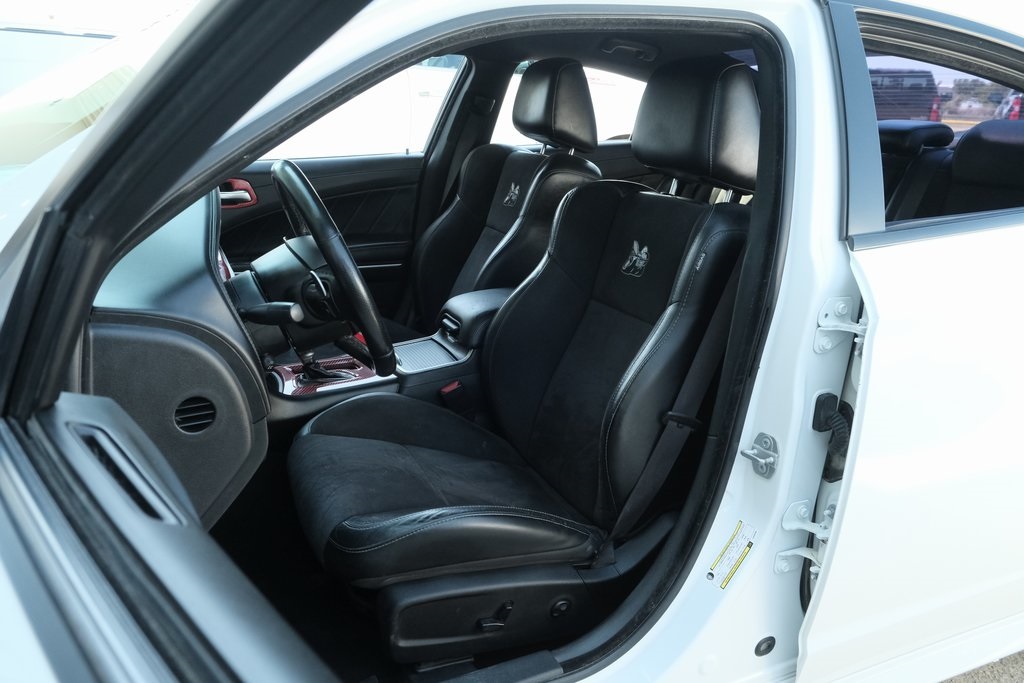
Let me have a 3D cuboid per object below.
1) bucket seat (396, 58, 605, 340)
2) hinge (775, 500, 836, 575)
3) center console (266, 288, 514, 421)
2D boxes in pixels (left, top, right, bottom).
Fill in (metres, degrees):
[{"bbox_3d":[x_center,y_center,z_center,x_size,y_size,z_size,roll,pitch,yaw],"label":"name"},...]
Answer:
[{"bbox_3d":[-0.210,-0.275,2.058,0.880,0.900,0.570,-10,22,-21],"label":"bucket seat"},{"bbox_3d":[0.439,0.292,1.144,0.075,0.097,0.057,-10,22,-21],"label":"hinge"},{"bbox_3d":[-0.185,0.021,1.745,0.790,0.270,0.250,-10,22,-21],"label":"center console"}]

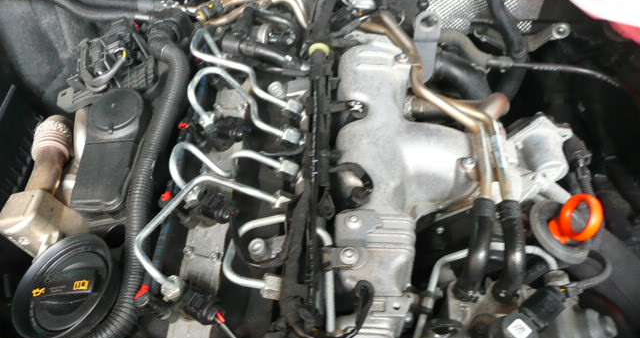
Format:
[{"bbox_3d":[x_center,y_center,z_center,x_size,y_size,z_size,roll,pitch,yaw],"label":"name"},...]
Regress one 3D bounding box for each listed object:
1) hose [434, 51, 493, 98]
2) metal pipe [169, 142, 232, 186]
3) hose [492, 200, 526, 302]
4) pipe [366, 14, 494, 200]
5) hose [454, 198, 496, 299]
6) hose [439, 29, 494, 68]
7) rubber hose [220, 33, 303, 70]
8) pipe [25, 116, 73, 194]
[{"bbox_3d":[0.161,-0.105,0.590,0.063,0.045,0.048,0,56,0],"label":"hose"},{"bbox_3d":[-0.106,-0.005,0.460,0.053,0.025,0.034,0,56,0],"label":"metal pipe"},{"bbox_3d":[0.148,0.064,0.405,0.024,0.024,0.078,1,85,0],"label":"hose"},{"bbox_3d":[0.115,-0.070,0.527,0.036,0.049,0.230,-24,60,-15],"label":"pipe"},{"bbox_3d":[0.145,0.070,0.470,0.019,0.057,0.087,14,58,9],"label":"hose"},{"bbox_3d":[0.183,-0.152,0.647,0.077,0.028,0.022,25,60,15],"label":"hose"},{"bbox_3d":[-0.063,-0.127,0.579,0.090,0.031,0.019,13,58,8],"label":"rubber hose"},{"bbox_3d":[-0.287,-0.016,0.552,0.044,0.049,0.094,1,57,1],"label":"pipe"}]

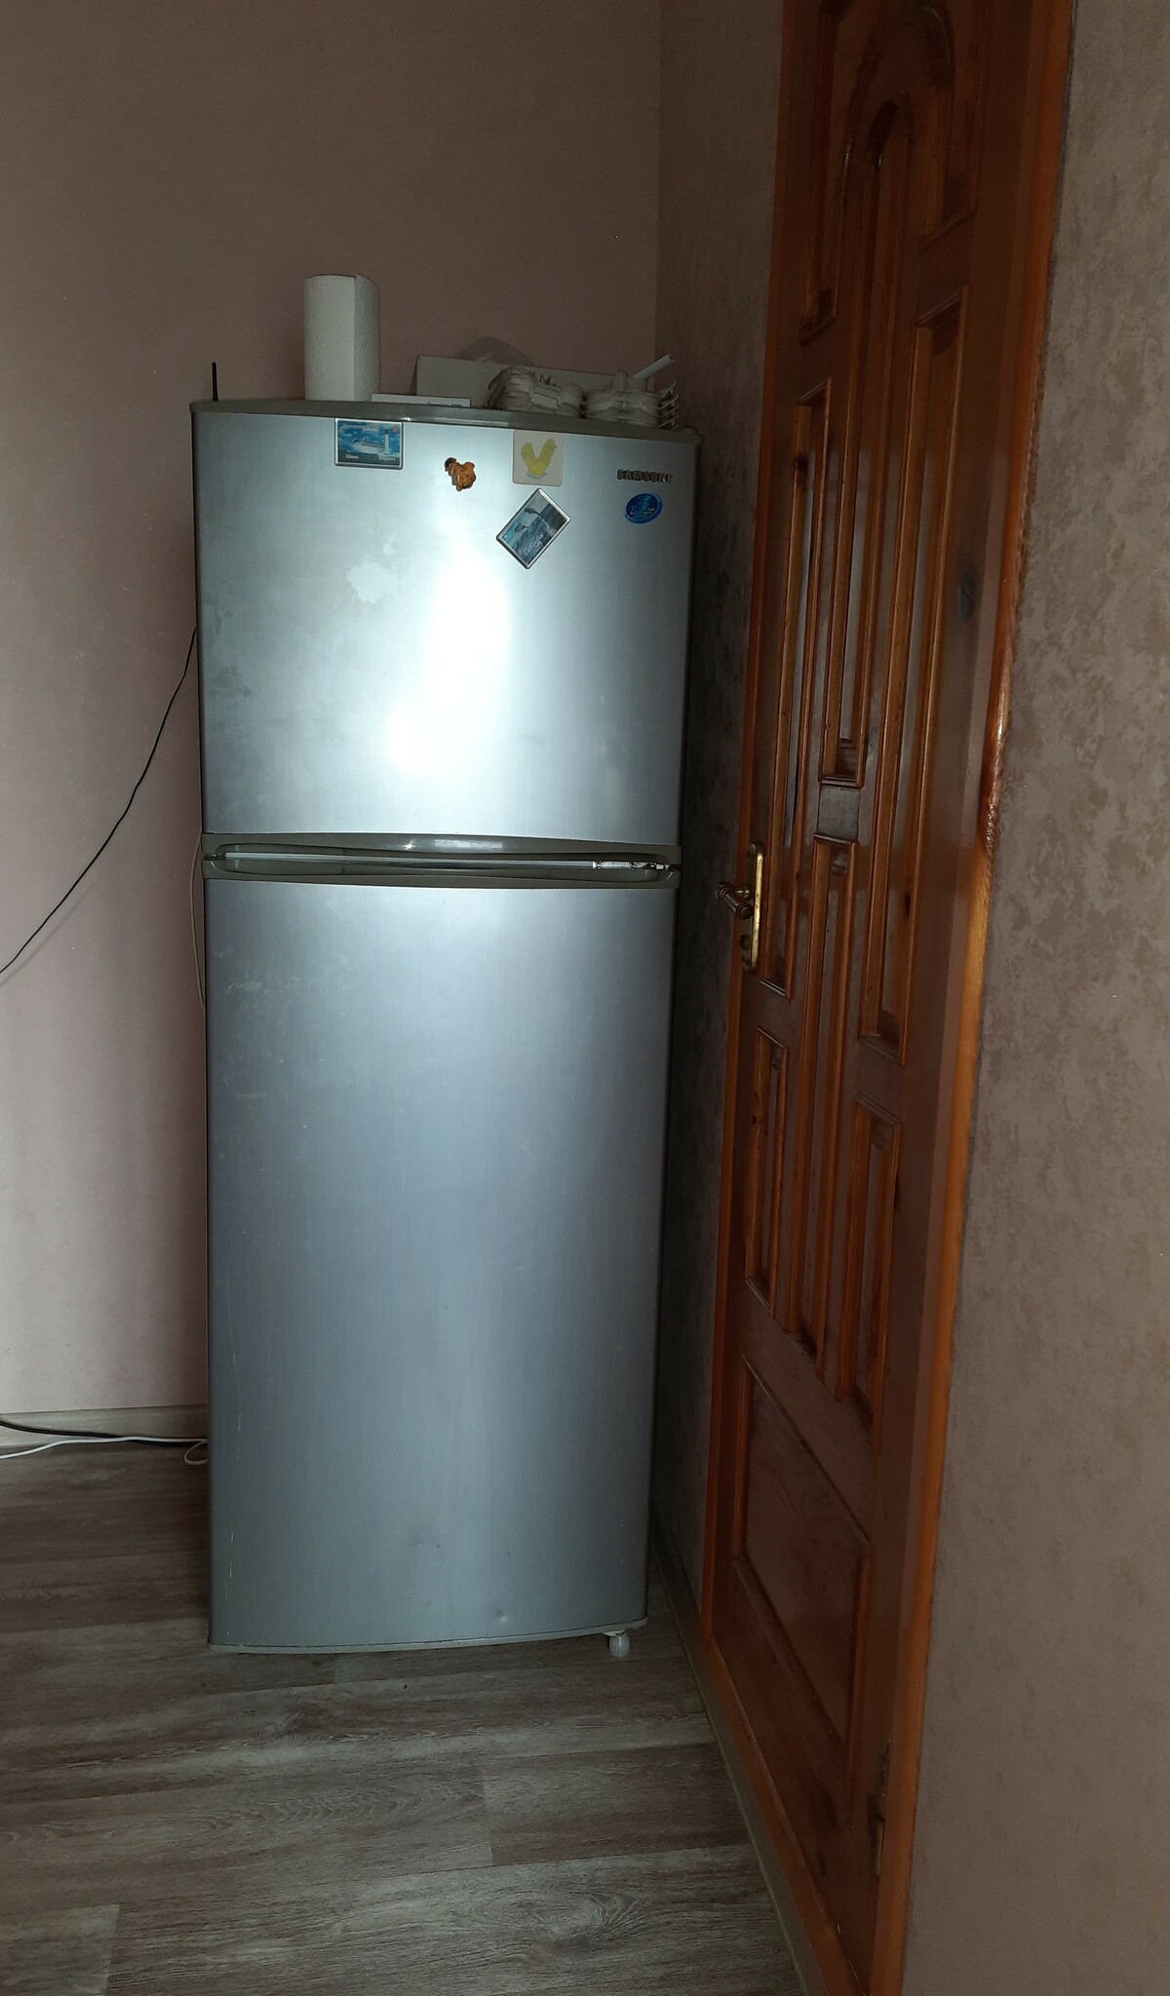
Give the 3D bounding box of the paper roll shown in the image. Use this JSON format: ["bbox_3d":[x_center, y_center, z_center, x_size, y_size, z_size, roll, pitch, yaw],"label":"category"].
[{"bbox_3d":[-0.332,-0.851,1.888,0.099,0.222,0.099,0,10,-10],"label":"paper roll"}]

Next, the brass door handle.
[{"bbox_3d":[0.190,-0.103,1.658,0.052,0.157,0.140,0,10,-10],"label":"brass door handle"}]

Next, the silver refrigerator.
[{"bbox_3d":[-0.229,0.083,2.076,0.600,1.670,0.650,1,10,-8],"label":"silver refrigerator"}]

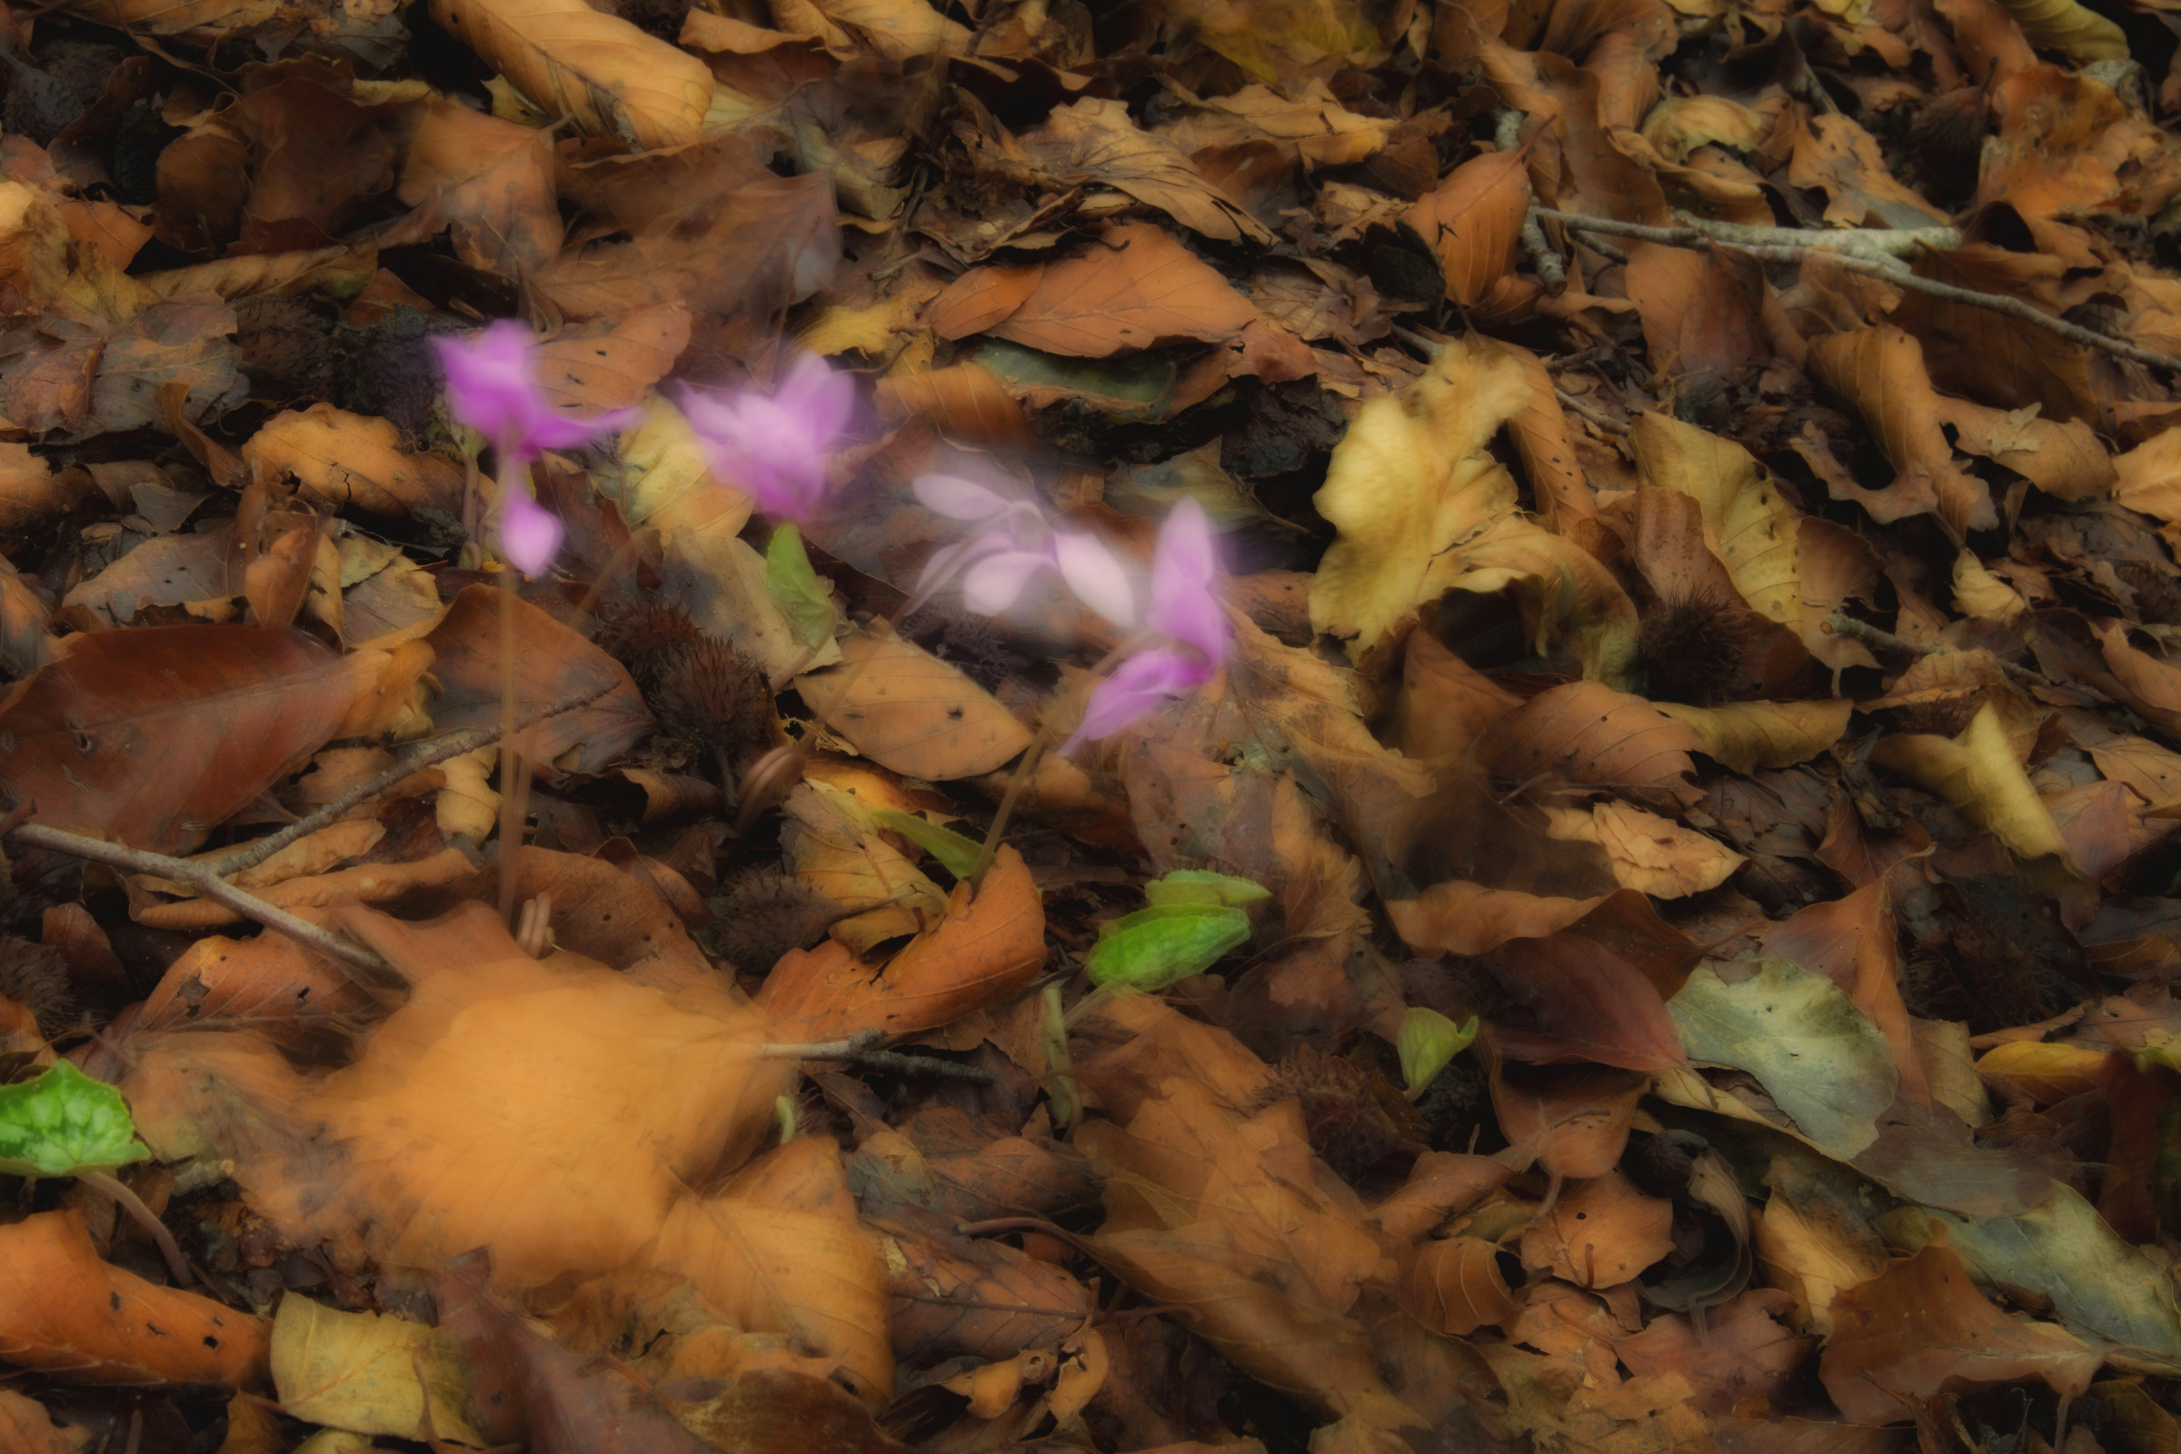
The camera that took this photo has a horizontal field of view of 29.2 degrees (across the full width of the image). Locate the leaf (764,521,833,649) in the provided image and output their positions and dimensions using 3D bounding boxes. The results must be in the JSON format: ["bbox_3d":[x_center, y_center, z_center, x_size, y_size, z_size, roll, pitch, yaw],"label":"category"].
[{"bbox_3d":[-0.065,-0.032,0.937,0.015,0.009,0.031,0,62,0],"label":"leaf"}]

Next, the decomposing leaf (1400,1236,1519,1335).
[{"bbox_3d":[0.064,0.097,0.726,0.021,0.013,0.016,0,40,0],"label":"decomposing leaf"}]

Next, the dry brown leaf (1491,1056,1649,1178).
[{"bbox_3d":[0.087,0.071,0.757,0.029,0.014,0.020,0,40,0],"label":"dry brown leaf"}]

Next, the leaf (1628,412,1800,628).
[{"bbox_3d":[0.132,-0.044,0.886,0.021,0.023,0.047,-19,44,-21],"label":"leaf"}]

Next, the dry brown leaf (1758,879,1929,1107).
[{"bbox_3d":[0.148,0.053,0.827,0.036,0.016,0.046,-5,74,9],"label":"dry brown leaf"}]

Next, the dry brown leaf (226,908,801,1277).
[{"bbox_3d":[-0.101,0.065,0.752,0.092,0.027,0.072,0,40,0],"label":"dry brown leaf"}]

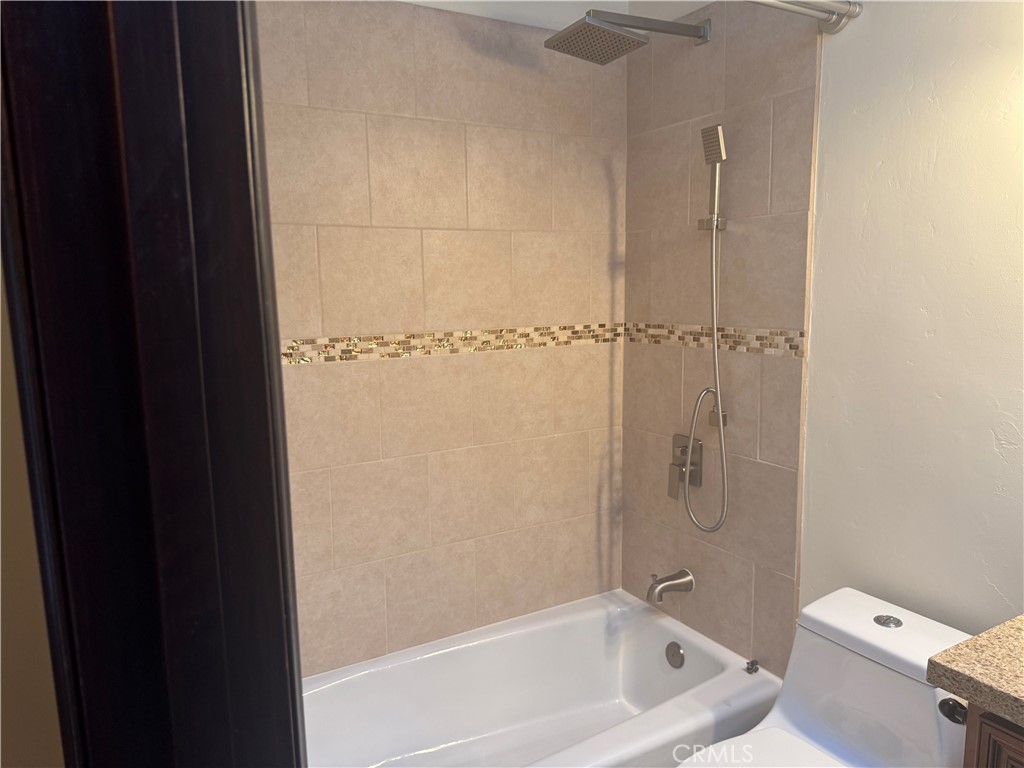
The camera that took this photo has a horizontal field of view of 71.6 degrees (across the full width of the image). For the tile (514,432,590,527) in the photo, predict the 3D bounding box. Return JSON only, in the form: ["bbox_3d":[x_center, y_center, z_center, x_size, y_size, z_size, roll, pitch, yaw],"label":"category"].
[{"bbox_3d":[0.142,0.331,2.454,0.306,0.305,0.010,-6,9,-29],"label":"tile"}]

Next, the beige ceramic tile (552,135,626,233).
[{"bbox_3d":[0.259,-0.664,2.378,0.285,0.307,0.010,-5,9,-29],"label":"beige ceramic tile"}]

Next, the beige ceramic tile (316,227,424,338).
[{"bbox_3d":[-0.400,-0.296,2.048,0.306,0.304,0.010,-5,9,-29],"label":"beige ceramic tile"}]

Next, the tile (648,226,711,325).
[{"bbox_3d":[0.542,-0.339,2.233,0.010,0.304,0.304,-5,9,-29],"label":"tile"}]

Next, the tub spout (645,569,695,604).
[{"bbox_3d":[0.504,0.650,2.291,0.172,0.105,0.065,-5,9,-29],"label":"tub spout"}]

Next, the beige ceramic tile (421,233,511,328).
[{"bbox_3d":[-0.134,-0.324,2.210,0.306,0.304,0.010,-6,9,-29],"label":"beige ceramic tile"}]

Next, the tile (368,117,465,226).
[{"bbox_3d":[-0.273,-0.617,2.092,0.306,0.309,0.010,-6,9,-29],"label":"tile"}]

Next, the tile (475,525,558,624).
[{"bbox_3d":[0.013,0.646,2.405,0.303,0.307,0.010,-5,9,-29],"label":"tile"}]

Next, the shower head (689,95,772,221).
[{"bbox_3d":[0.568,-0.598,2.009,0.049,0.247,0.071,-5,9,-29],"label":"shower head"}]

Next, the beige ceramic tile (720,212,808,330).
[{"bbox_3d":[0.693,-0.307,1.970,0.010,0.303,0.302,-5,9,-29],"label":"beige ceramic tile"}]

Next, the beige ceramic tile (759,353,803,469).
[{"bbox_3d":[0.740,0.076,1.950,0.010,0.303,0.136,-5,9,-29],"label":"beige ceramic tile"}]

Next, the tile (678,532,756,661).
[{"bbox_3d":[0.640,0.659,2.229,0.010,0.307,0.303,-5,9,-29],"label":"tile"}]

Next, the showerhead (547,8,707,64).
[{"bbox_3d":[0.348,-0.973,1.970,0.480,0.125,0.205,-5,9,-29],"label":"showerhead"}]

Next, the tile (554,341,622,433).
[{"bbox_3d":[0.268,0.014,2.468,0.293,0.302,0.010,-5,9,-29],"label":"tile"}]

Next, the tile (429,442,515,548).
[{"bbox_3d":[-0.125,0.354,2.298,0.305,0.300,0.010,-5,9,-29],"label":"tile"}]

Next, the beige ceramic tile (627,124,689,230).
[{"bbox_3d":[0.472,-0.659,2.304,0.010,0.303,0.309,-5,9,-29],"label":"beige ceramic tile"}]

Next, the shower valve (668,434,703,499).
[{"bbox_3d":[0.542,0.272,2.290,0.060,0.196,0.132,-6,9,-29],"label":"shower valve"}]

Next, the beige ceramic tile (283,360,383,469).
[{"bbox_3d":[-0.521,0.088,2.026,0.301,0.302,0.010,-5,9,-29],"label":"beige ceramic tile"}]

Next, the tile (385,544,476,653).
[{"bbox_3d":[-0.257,0.675,2.270,0.306,0.305,0.010,-6,9,-29],"label":"tile"}]

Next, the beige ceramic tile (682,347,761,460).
[{"bbox_3d":[0.630,0.051,2.143,0.010,0.303,0.303,-5,9,-29],"label":"beige ceramic tile"}]

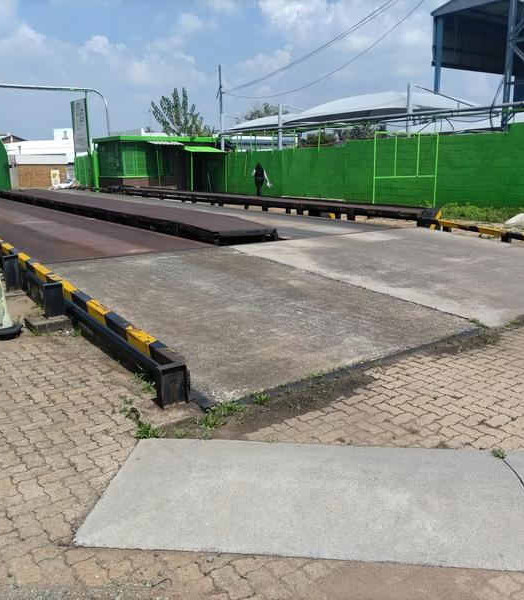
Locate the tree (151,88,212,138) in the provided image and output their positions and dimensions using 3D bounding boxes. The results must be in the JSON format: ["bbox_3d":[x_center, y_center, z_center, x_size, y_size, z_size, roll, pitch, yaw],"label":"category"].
[{"bbox_3d":[-5.349,-10.722,40.126,4.300,6.720,4.300,-3,13,-7],"label":"tree"}]

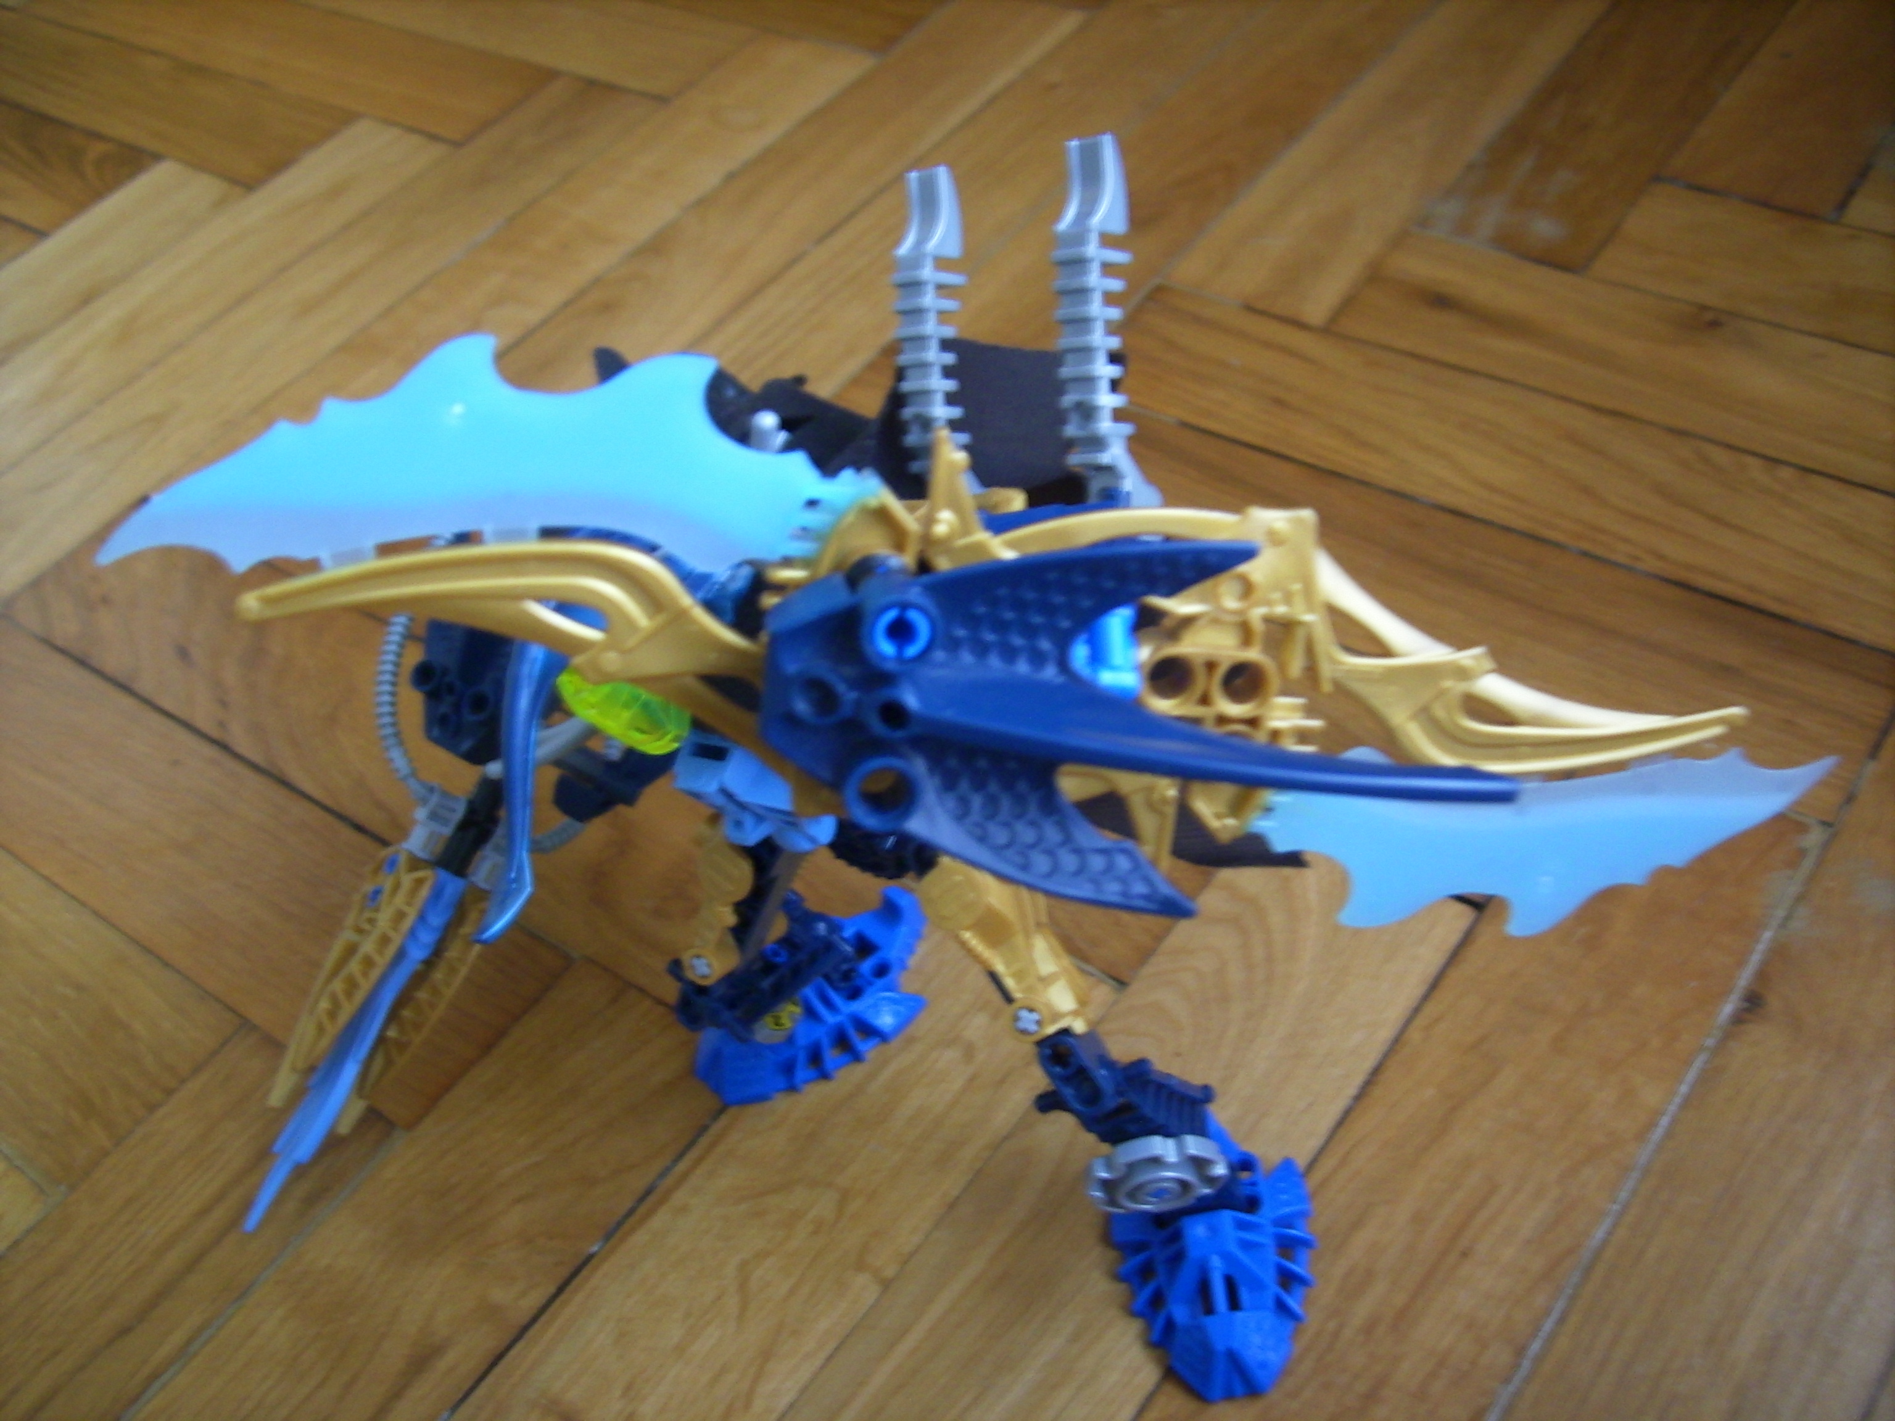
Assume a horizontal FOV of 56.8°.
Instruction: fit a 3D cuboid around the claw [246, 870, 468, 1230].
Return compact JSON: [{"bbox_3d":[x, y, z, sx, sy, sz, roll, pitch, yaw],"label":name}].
[{"bbox_3d":[-0.117,0.065,0.343,0.018,0.007,0.075,-4,56,62],"label":"claw"}]

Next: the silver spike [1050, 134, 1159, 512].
[{"bbox_3d":[0.022,-0.053,0.247,0.008,0.054,0.011,-3,0,38],"label":"silver spike"}]

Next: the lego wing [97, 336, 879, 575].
[{"bbox_3d":[-0.043,-0.025,0.174,0.080,0.025,0.007,0,18,-9],"label":"lego wing"}]

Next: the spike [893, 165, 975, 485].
[{"bbox_3d":[-0.001,-0.056,0.268,0.008,0.054,0.011,-3,0,38],"label":"spike"}]

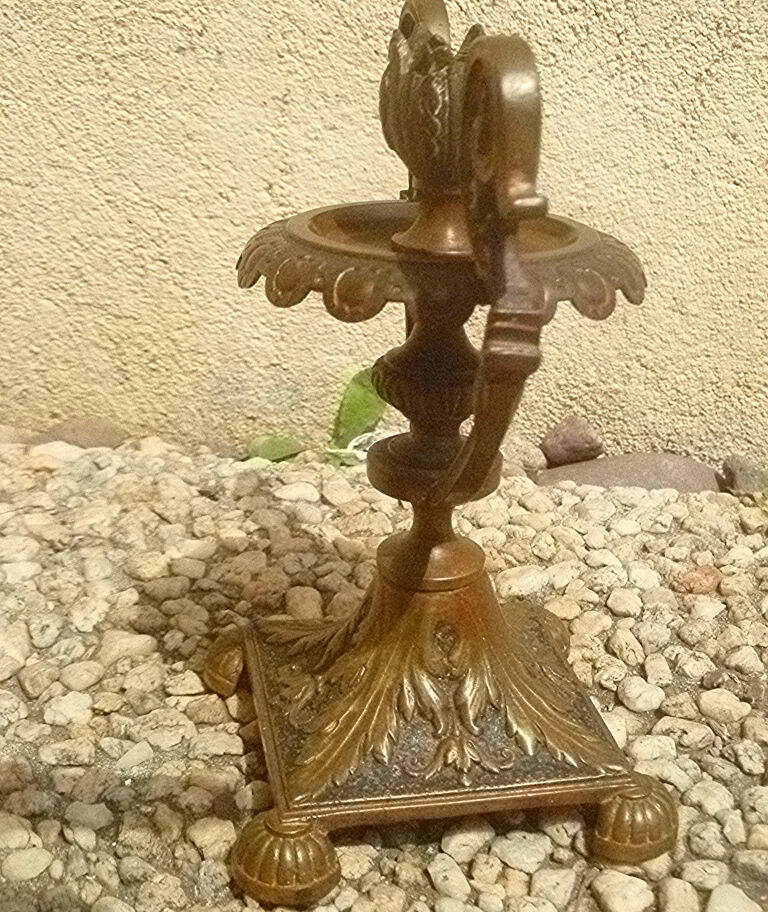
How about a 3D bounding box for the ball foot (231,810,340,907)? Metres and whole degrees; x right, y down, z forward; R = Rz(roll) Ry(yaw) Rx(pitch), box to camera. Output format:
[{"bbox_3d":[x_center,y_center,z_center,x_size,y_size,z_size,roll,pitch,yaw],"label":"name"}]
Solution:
[{"bbox_3d":[-0.027,0.111,0.337,0.030,0.023,0.030,-3,23,-11],"label":"ball foot"}]

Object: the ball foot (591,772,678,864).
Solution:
[{"bbox_3d":[0.073,0.106,0.354,0.025,0.023,0.025,-3,23,-11],"label":"ball foot"}]

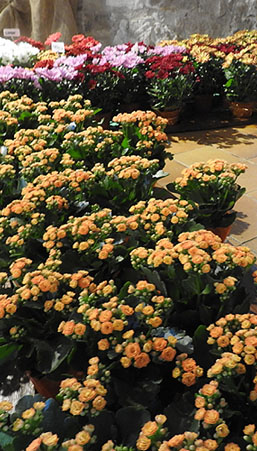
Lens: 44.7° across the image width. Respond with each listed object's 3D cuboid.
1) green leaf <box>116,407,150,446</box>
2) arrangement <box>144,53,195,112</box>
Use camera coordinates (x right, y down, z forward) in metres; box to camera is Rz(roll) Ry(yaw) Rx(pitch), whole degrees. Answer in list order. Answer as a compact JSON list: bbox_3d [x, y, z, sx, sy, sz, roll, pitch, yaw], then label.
[{"bbox_3d":[0.007,0.278,0.429,0.048,0.028,0.060,-2,34,0],"label":"green leaf"},{"bbox_3d":[0.272,-0.919,2.059,0.330,0.320,0.320,-2,34,0],"label":"arrangement"}]

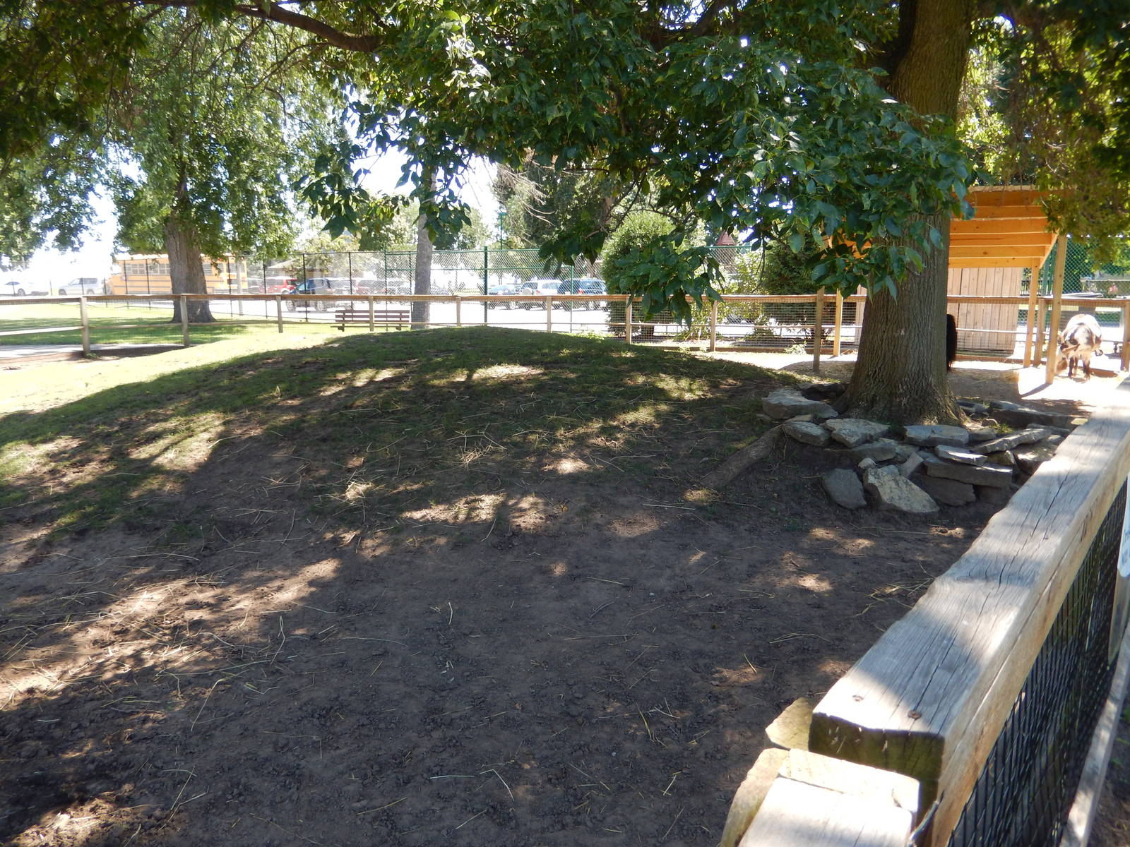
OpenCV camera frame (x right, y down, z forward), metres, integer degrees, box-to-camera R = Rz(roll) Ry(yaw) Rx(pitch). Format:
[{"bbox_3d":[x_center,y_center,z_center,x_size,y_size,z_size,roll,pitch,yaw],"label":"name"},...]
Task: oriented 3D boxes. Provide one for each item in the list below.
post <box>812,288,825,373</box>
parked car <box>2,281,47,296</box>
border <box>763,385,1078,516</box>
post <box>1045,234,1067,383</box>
[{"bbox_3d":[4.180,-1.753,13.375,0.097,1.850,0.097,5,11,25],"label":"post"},{"bbox_3d":[-49.192,-12.208,74.000,4.600,1.480,1.820,4,11,21],"label":"parked car"},{"bbox_3d":[2.780,0.090,6.513,2.450,0.600,2.600,3,10,15],"label":"border"},{"bbox_3d":[7.263,-1.739,12.044,0.097,2.280,0.097,5,11,25],"label":"post"}]

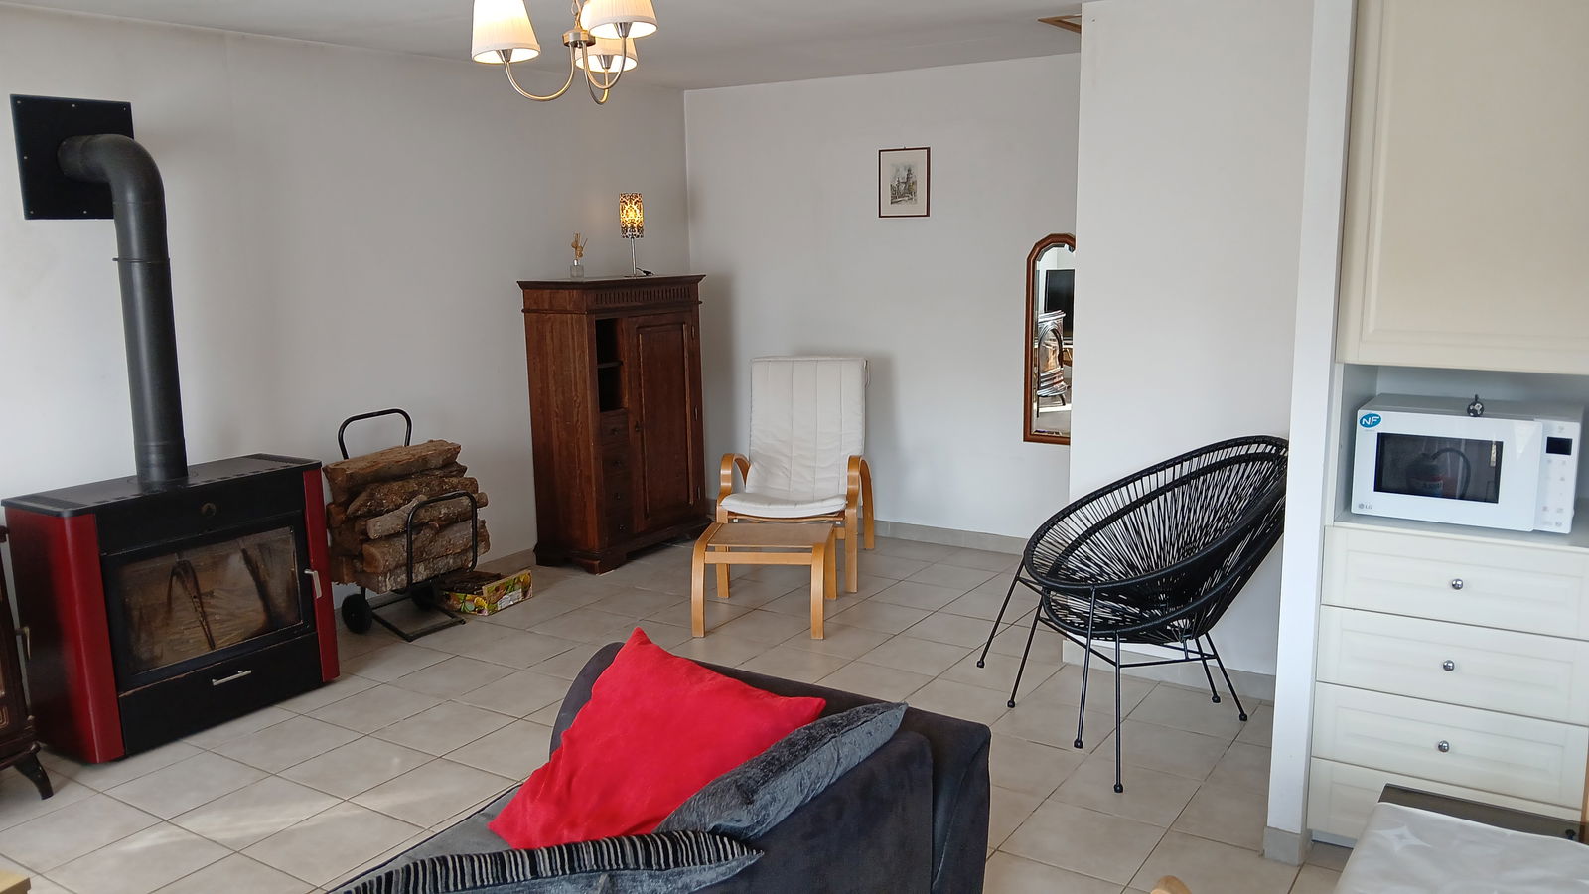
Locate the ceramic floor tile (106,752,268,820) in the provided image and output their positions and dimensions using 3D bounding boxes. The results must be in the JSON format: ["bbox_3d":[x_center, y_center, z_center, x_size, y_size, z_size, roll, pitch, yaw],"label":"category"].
[{"bbox_3d":[-1.797,1.007,3.255,0.335,0.012,0.335,5,12,32],"label":"ceramic floor tile"}]

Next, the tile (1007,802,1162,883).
[{"bbox_3d":[0.735,1.000,2.781,0.328,0.010,0.328,5,11,35],"label":"tile"}]

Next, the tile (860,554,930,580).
[{"bbox_3d":[0.460,0.589,5.403,0.328,0.010,0.328,5,11,32],"label":"tile"}]

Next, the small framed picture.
[{"bbox_3d":[0.564,-1.365,5.669,0.290,0.345,0.020,5,11,33],"label":"small framed picture"}]

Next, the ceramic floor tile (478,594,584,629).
[{"bbox_3d":[-1.185,0.717,4.775,0.328,0.010,0.328,4,10,31],"label":"ceramic floor tile"}]

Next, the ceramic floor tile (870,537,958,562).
[{"bbox_3d":[0.656,0.547,5.683,0.335,0.010,0.325,5,11,33],"label":"ceramic floor tile"}]

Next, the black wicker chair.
[{"bbox_3d":[1.140,0.459,3.369,0.860,0.900,0.720,-4,10,-14],"label":"black wicker chair"}]

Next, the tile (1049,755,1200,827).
[{"bbox_3d":[0.953,0.991,3.155,0.335,0.010,0.335,5,11,33],"label":"tile"}]

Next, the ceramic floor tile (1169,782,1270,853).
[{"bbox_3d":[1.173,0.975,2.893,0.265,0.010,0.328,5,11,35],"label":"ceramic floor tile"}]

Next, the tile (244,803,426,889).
[{"bbox_3d":[-1.252,1.078,2.978,0.335,0.010,0.335,5,11,33],"label":"tile"}]

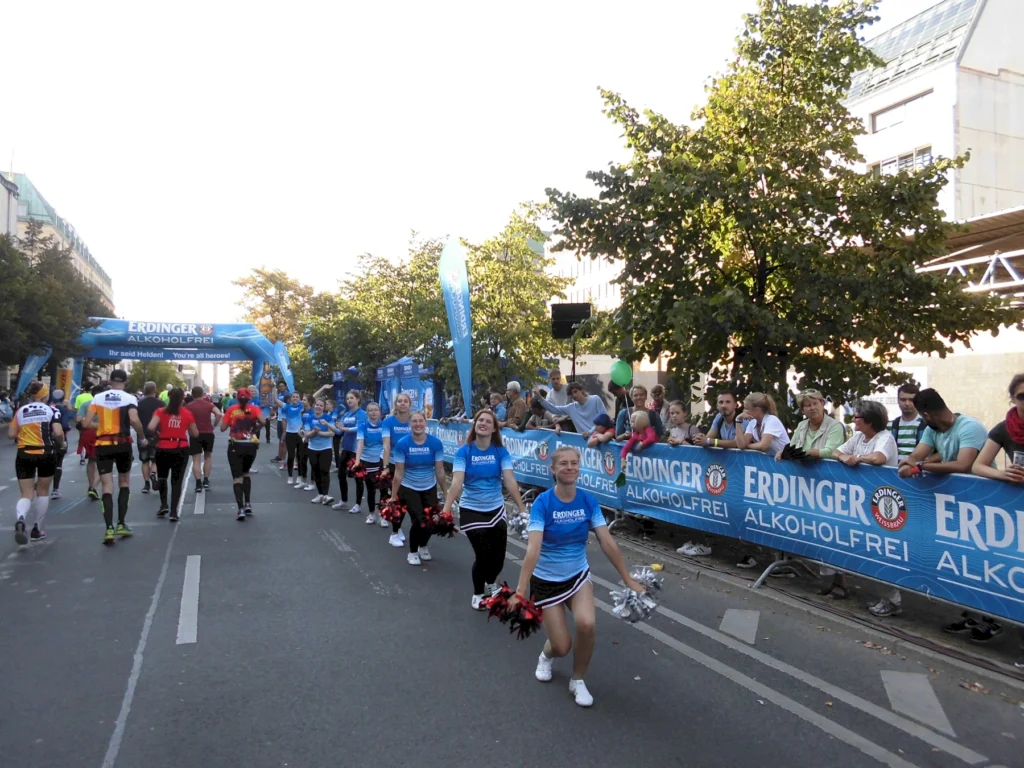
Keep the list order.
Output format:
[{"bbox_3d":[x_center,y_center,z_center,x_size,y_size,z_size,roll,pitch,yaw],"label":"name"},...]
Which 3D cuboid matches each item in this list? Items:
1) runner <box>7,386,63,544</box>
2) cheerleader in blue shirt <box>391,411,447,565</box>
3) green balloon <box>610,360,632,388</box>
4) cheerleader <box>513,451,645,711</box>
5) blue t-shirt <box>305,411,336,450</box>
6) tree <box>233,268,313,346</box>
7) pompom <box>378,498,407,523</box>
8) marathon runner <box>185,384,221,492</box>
[{"bbox_3d":[-5.132,0.841,8.300,0.540,1.730,0.520,0,-1,-22],"label":"runner"},{"bbox_3d":[-0.894,0.976,7.350,0.550,1.450,0.500,0,-1,-6],"label":"cheerleader in blue shirt"},{"bbox_3d":[1.167,-0.112,8.200,0.235,0.280,0.235,1,-1,0],"label":"green balloon"},{"bbox_3d":[0.353,0.993,4.101,0.680,1.318,0.620,1,-1,-1],"label":"cheerleader"},{"bbox_3d":[-2.793,0.699,11.200,0.430,0.560,0.300,0,-1,-10],"label":"blue t-shirt"},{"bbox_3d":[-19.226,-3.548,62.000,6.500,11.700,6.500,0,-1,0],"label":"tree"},{"bbox_3d":[-1.119,1.184,7.200,0.260,0.240,0.250,1,-1,-6],"label":"pompom"},{"bbox_3d":[-5.238,0.915,12.986,0.580,1.745,0.500,1,-1,-22],"label":"marathon runner"}]

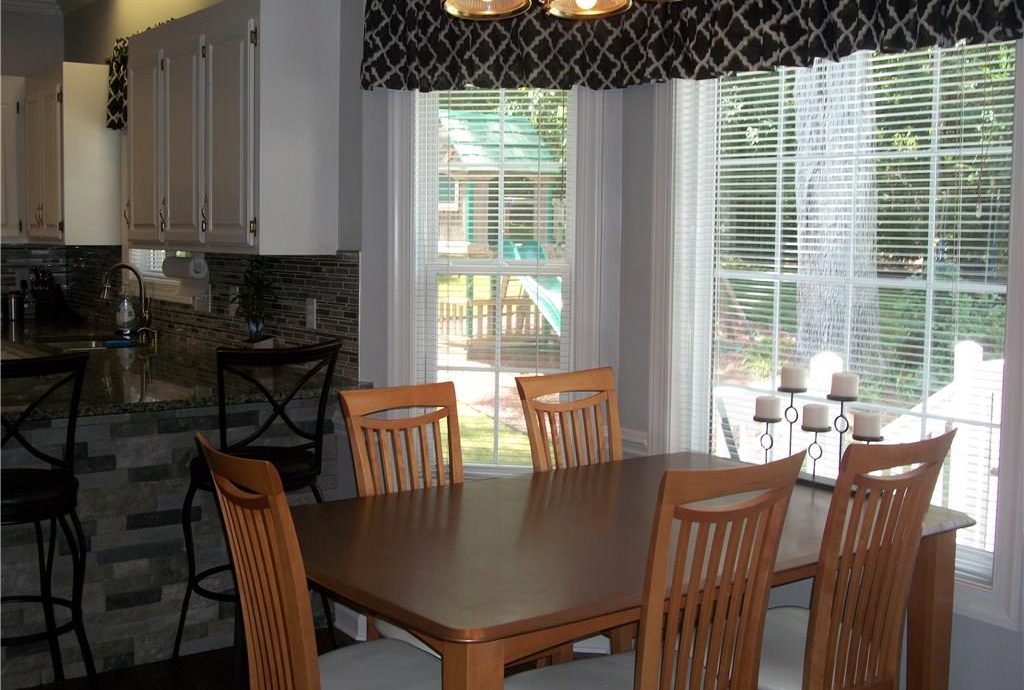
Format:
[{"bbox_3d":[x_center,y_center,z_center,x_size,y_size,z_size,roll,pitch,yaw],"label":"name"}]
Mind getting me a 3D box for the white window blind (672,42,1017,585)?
[{"bbox_3d":[0.899,-0.165,3.437,0.051,1.478,1.153,-4,7,-38],"label":"white window blind"}]

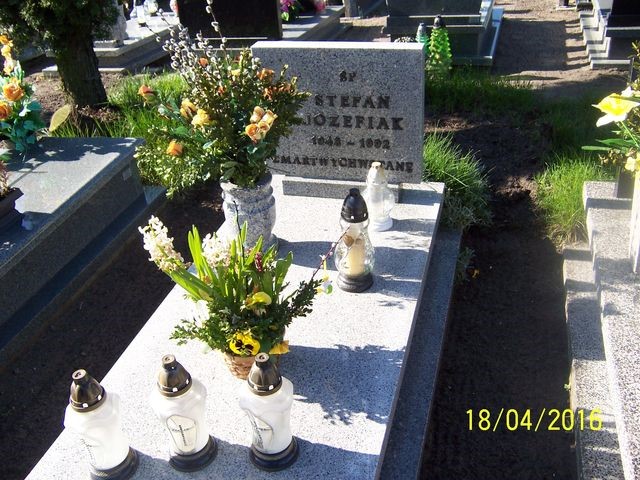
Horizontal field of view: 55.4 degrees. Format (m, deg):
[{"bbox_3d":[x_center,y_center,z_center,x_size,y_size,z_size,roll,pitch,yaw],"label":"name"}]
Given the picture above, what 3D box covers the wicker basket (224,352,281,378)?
[{"bbox_3d":[-0.172,0.290,1.607,0.158,0.124,0.158,5,33,15],"label":"wicker basket"}]

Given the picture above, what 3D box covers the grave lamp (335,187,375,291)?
[{"bbox_3d":[0.102,-0.006,1.851,0.121,0.327,0.121,-3,32,3],"label":"grave lamp"}]

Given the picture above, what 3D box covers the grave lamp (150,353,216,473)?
[{"bbox_3d":[-0.305,0.369,1.342,0.117,0.292,0.117,-8,32,-5],"label":"grave lamp"}]

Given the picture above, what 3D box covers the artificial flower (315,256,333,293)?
[{"bbox_3d":[0.008,0.081,1.437,0.045,0.095,0.040,5,33,15],"label":"artificial flower"}]

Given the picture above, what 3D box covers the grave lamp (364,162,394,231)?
[{"bbox_3d":[0.210,-0.158,2.154,0.108,0.245,0.108,-1,32,6],"label":"grave lamp"}]

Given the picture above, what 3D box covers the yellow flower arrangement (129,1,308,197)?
[{"bbox_3d":[-0.297,-0.414,1.860,0.530,0.550,0.410,5,33,15],"label":"yellow flower arrangement"}]

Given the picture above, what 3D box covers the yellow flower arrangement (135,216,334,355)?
[{"bbox_3d":[-0.211,0.121,1.508,0.430,0.330,0.310,5,33,15],"label":"yellow flower arrangement"}]

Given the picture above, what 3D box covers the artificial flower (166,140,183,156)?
[{"bbox_3d":[-0.459,-0.288,1.923,0.052,0.052,0.052,-4,32,1],"label":"artificial flower"}]

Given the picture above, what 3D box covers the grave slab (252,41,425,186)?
[{"bbox_3d":[0.084,-0.475,2.297,0.615,0.512,0.083,5,33,15],"label":"grave slab"}]

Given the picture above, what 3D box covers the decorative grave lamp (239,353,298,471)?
[{"bbox_3d":[-0.114,0.363,1.327,0.116,0.291,0.116,-3,32,2],"label":"decorative grave lamp"}]

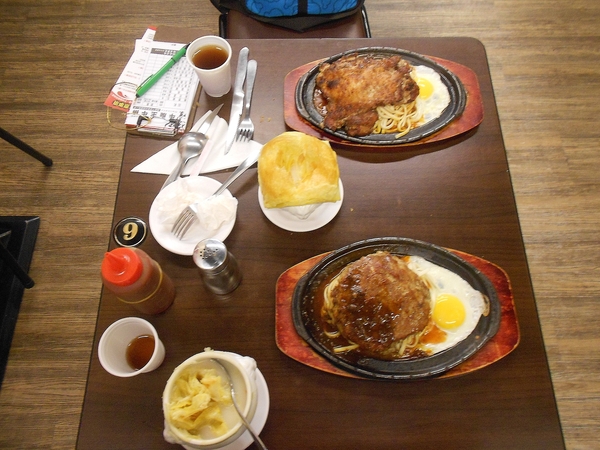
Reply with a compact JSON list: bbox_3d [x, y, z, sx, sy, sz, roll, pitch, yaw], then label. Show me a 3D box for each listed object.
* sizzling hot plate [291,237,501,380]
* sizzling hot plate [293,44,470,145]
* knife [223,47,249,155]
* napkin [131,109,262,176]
[{"bbox_3d":[0.130,0.111,0.621,0.281,0.031,0.193,0,69,0],"label":"sizzling hot plate"},{"bbox_3d":[0.132,-0.212,0.747,0.274,0.031,0.190,-1,69,0],"label":"sizzling hot plate"},{"bbox_3d":[-0.106,-0.214,0.768,0.021,0.010,0.217,6,69,2],"label":"knife"},{"bbox_3d":[-0.175,-0.139,0.755,0.217,0.010,0.123,-11,68,-4],"label":"napkin"}]

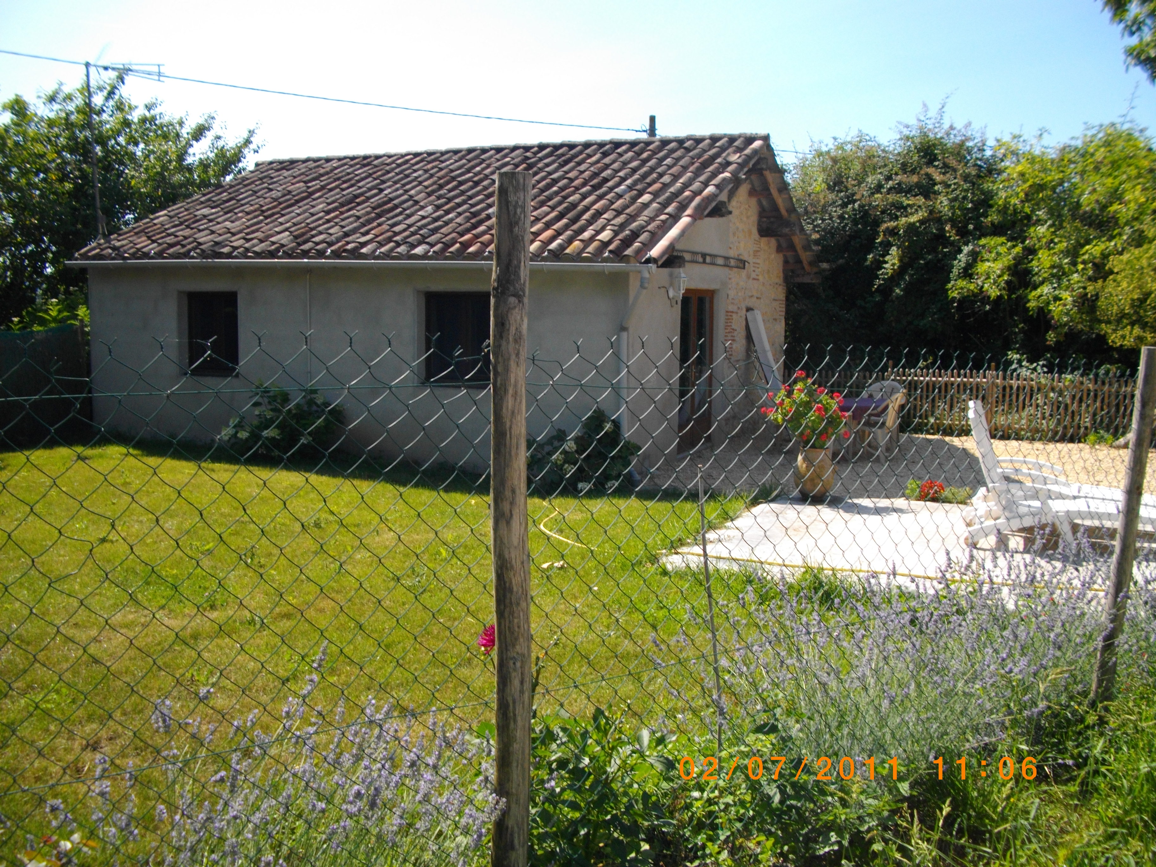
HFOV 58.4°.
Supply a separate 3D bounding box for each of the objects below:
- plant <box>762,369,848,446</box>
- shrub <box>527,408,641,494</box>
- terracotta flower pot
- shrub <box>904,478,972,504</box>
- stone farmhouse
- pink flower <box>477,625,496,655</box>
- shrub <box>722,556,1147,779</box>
[{"bbox_3d":[2.198,-0.249,10.020,0.820,0.750,0.800,1,6,0],"label":"plant"},{"bbox_3d":[0.033,0.183,10.771,1.200,0.860,0.900,3,7,22],"label":"shrub"},{"bbox_3d":[2.289,0.339,10.089,0.390,0.530,0.390,1,6,0],"label":"terracotta flower pot"},{"bbox_3d":[3.410,0.512,9.989,0.660,0.260,0.360,1,6,0],"label":"shrub"},{"bbox_3d":[-1.336,-2.073,15.225,8.250,4.140,7.500,3,7,22],"label":"stone farmhouse"},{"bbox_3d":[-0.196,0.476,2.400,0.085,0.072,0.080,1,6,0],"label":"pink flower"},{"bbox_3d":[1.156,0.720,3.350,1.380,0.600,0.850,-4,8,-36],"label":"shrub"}]

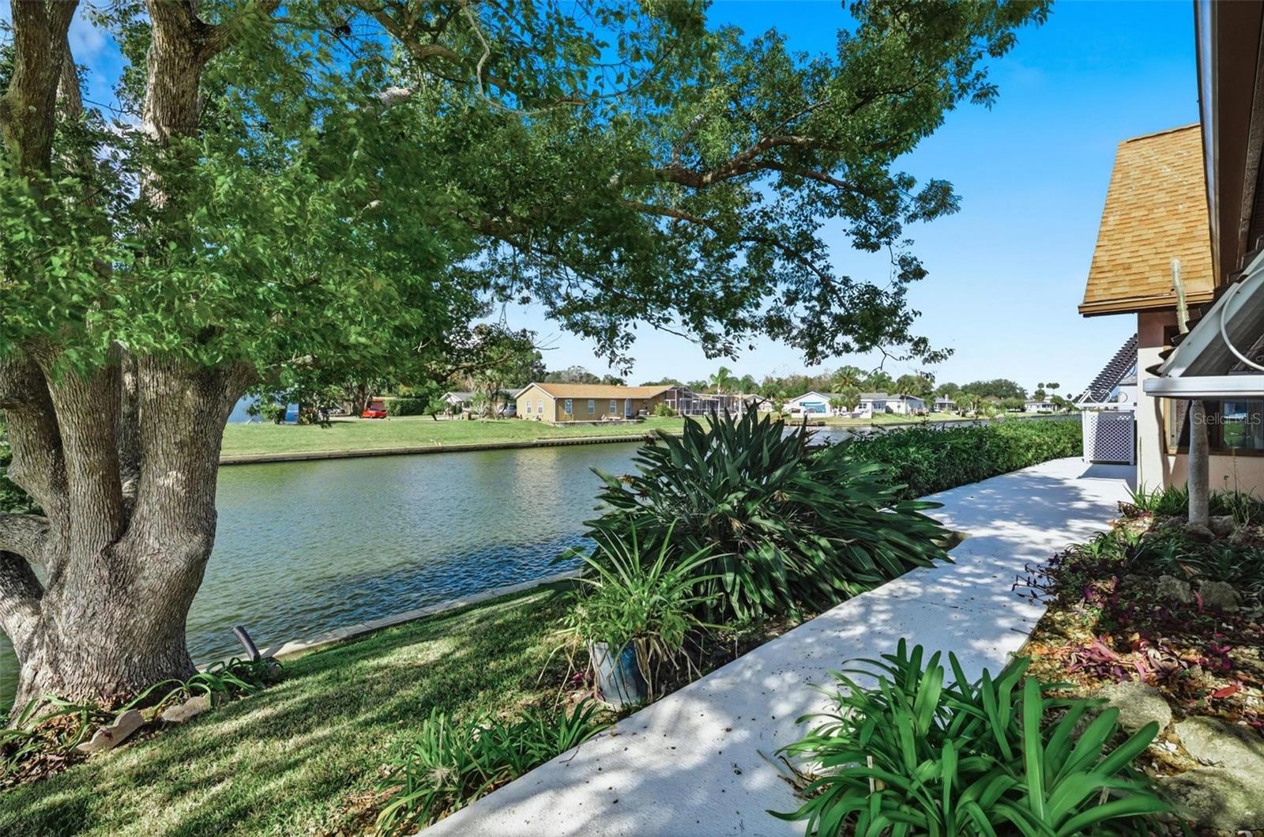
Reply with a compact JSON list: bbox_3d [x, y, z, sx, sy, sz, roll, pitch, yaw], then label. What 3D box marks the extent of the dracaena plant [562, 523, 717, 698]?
[{"bbox_3d":[0.030,1.041,3.270,0.780,0.920,0.750,0,1,0],"label":"dracaena plant"}]

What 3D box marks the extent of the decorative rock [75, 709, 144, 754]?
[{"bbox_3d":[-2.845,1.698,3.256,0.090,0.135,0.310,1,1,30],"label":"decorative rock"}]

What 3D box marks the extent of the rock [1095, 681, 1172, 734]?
[{"bbox_3d":[2.340,1.360,2.790,0.290,0.180,0.260,1,1,40],"label":"rock"}]

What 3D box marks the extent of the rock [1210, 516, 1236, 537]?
[{"bbox_3d":[6.740,1.250,6.820,0.260,0.230,0.230,1,1,45],"label":"rock"}]

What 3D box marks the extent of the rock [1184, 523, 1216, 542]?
[{"bbox_3d":[6.320,1.270,6.630,0.260,0.200,0.220,1,1,44],"label":"rock"}]

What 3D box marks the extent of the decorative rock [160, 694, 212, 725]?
[{"bbox_3d":[-2.627,1.703,3.527,0.100,0.120,0.280,1,1,36],"label":"decorative rock"}]

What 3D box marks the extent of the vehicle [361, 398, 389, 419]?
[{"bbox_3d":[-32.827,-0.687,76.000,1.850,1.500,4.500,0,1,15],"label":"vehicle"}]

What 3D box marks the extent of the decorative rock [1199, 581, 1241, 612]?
[{"bbox_3d":[4.270,1.300,4.330,0.220,0.200,0.200,1,1,45],"label":"decorative rock"}]

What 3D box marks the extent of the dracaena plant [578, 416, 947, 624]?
[{"bbox_3d":[1.200,0.703,5.314,2.250,1.560,3.050,1,1,43],"label":"dracaena plant"}]

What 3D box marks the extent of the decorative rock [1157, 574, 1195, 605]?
[{"bbox_3d":[4.100,1.300,4.490,0.215,0.200,0.190,1,1,43],"label":"decorative rock"}]

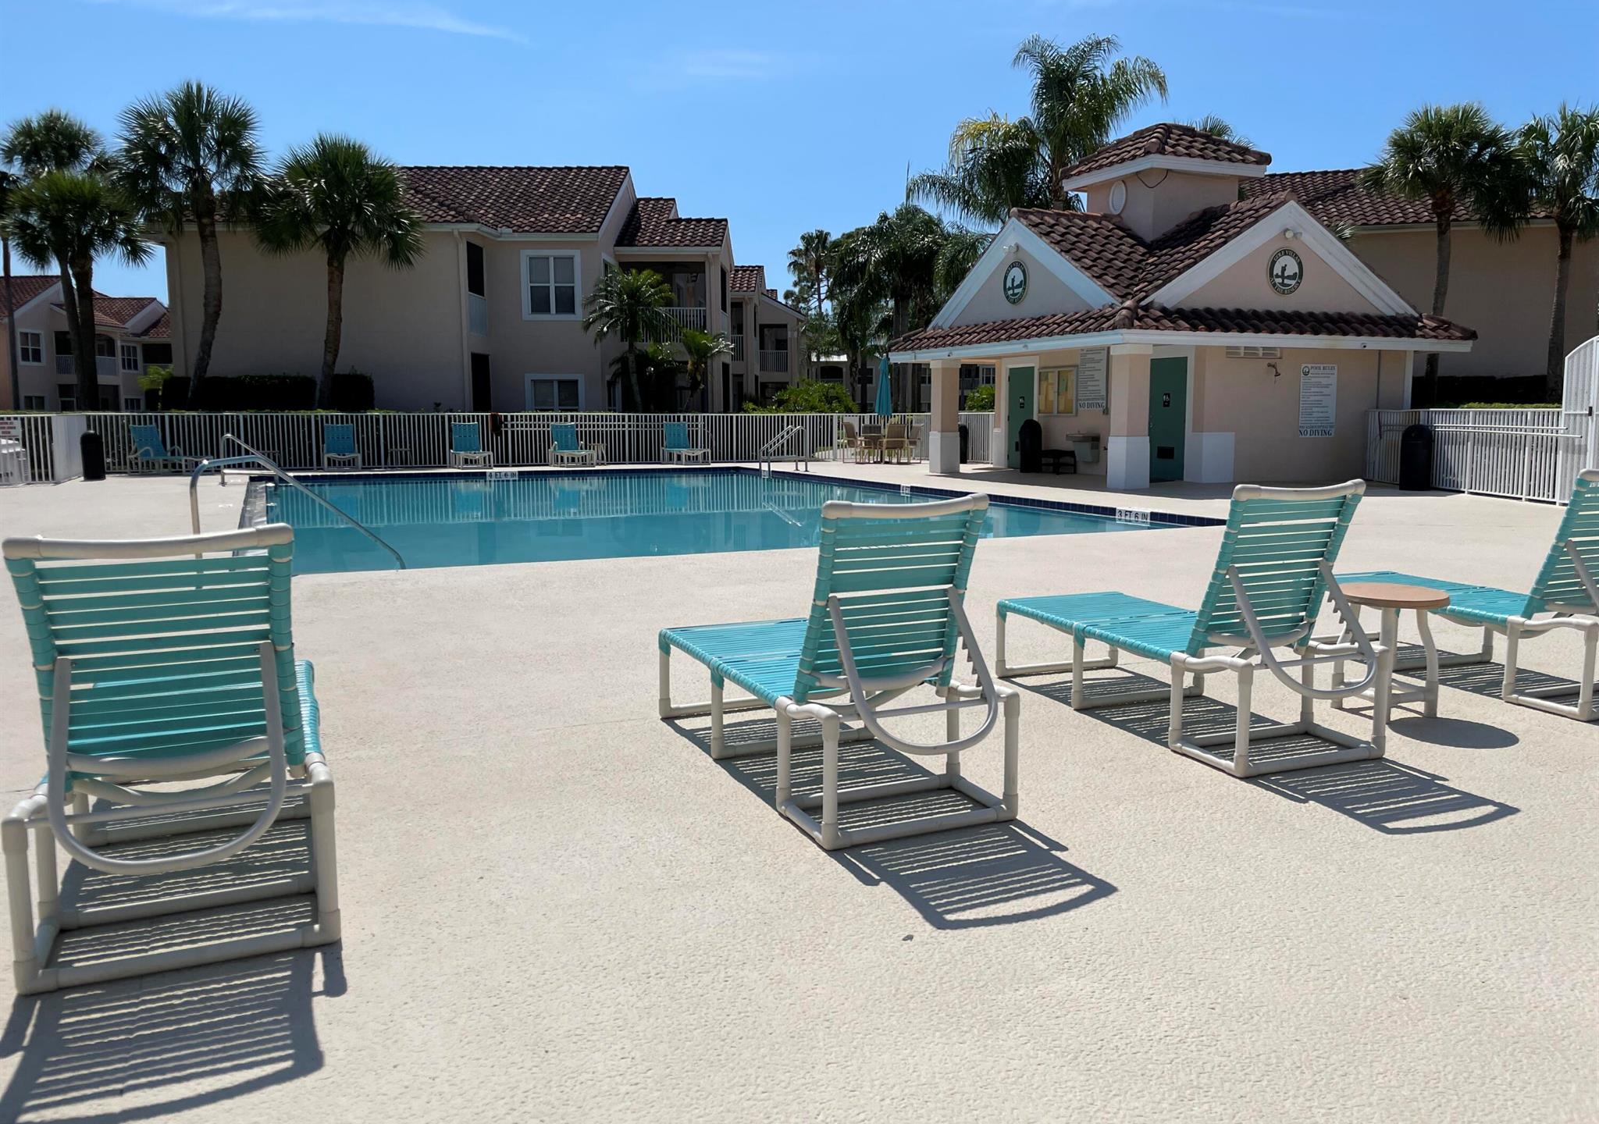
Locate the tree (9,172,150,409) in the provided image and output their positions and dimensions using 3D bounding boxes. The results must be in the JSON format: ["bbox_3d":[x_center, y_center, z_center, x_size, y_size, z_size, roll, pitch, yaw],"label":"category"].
[{"bbox_3d":[-16.333,-5.499,27.526,3.232,6.681,3.232,0,7,0],"label":"tree"}]

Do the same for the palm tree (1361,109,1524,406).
[{"bbox_3d":[13.289,-5.662,25.001,3.336,7.398,3.336,0,7,0],"label":"palm tree"}]

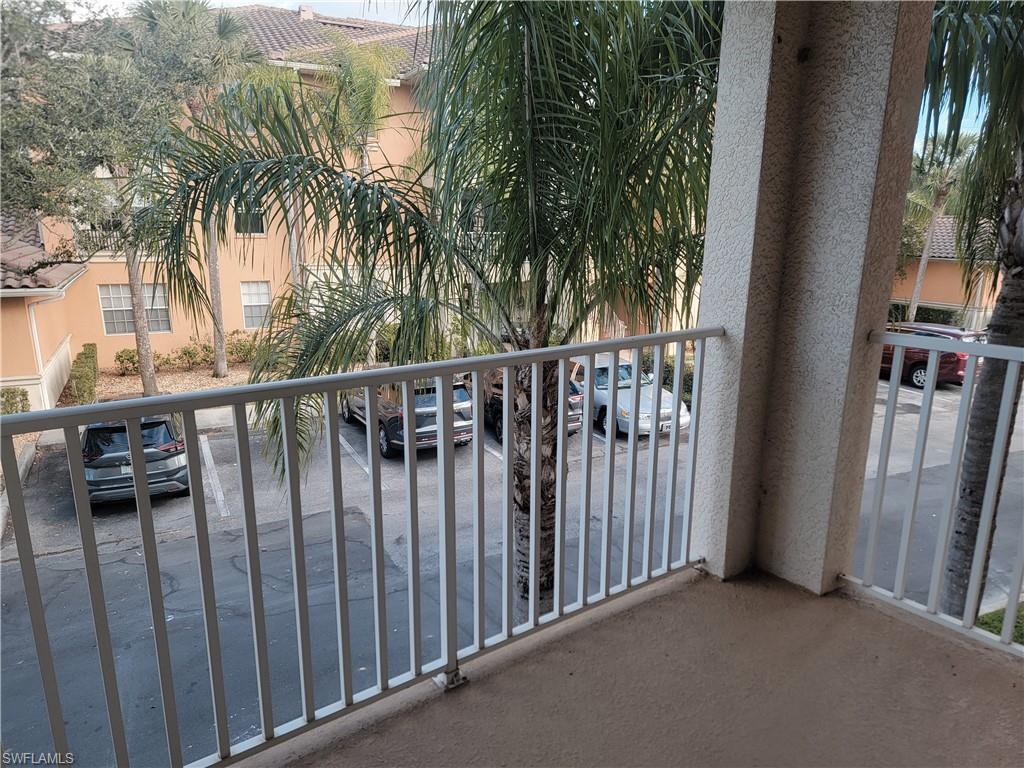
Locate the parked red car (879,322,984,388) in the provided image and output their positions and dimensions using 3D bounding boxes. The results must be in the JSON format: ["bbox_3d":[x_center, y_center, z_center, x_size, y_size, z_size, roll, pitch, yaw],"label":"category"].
[{"bbox_3d":[12.800,-1.077,23.190,1.960,1.745,5.020,-6,15,-26],"label":"parked red car"}]

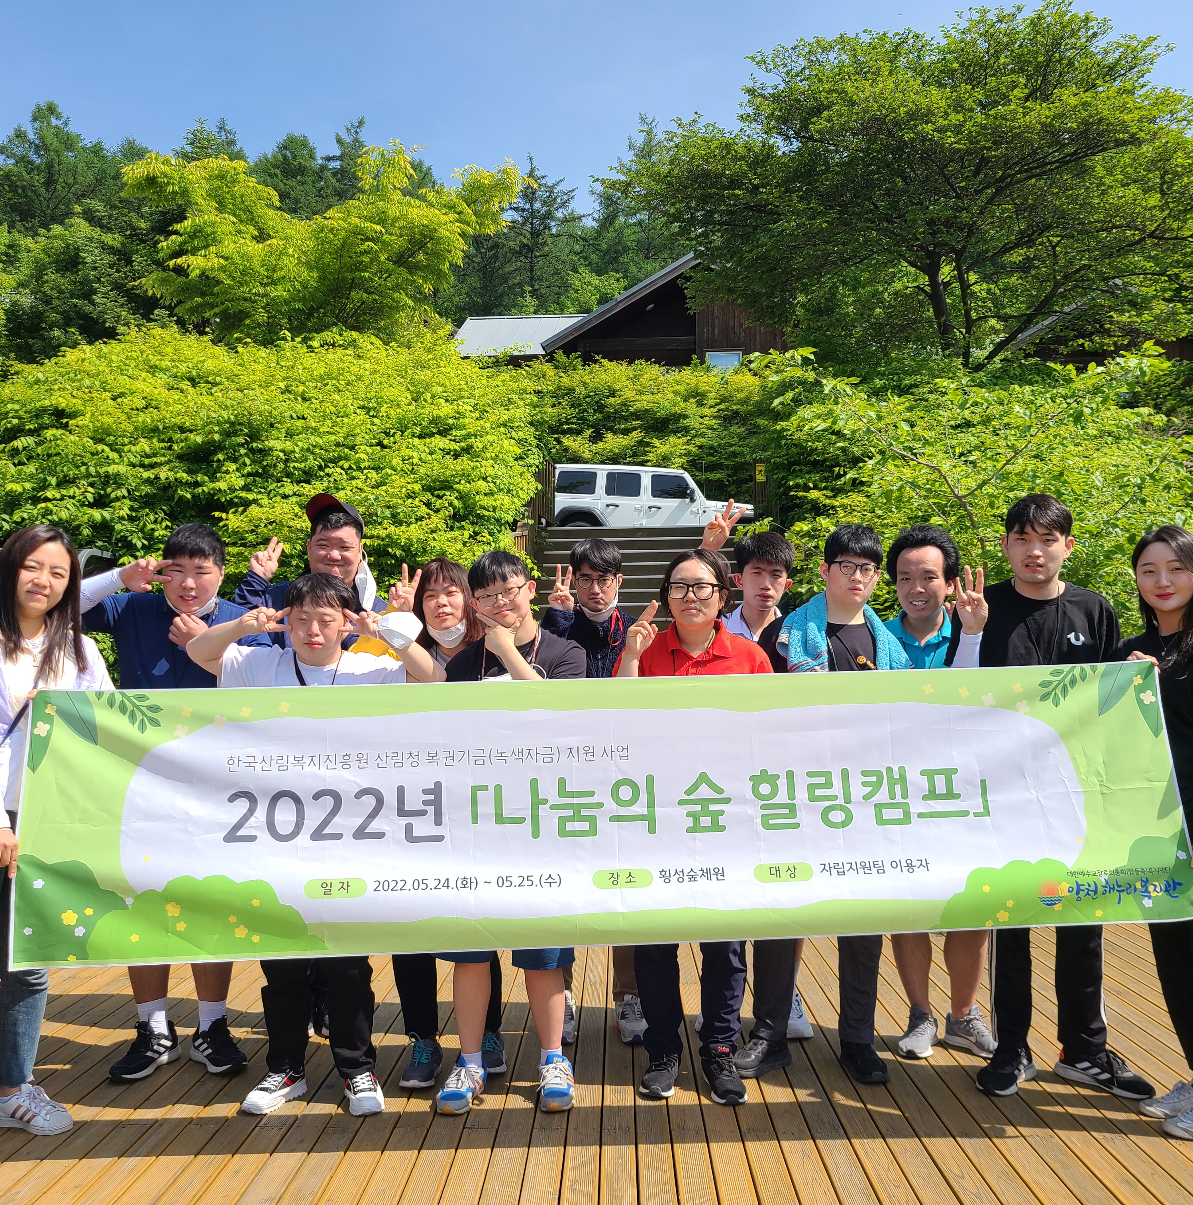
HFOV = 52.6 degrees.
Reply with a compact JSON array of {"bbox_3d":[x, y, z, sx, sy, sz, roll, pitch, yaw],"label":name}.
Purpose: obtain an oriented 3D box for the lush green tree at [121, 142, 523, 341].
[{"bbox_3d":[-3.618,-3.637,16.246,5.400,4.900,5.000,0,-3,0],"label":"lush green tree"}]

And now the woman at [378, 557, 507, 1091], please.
[{"bbox_3d":[-0.480,0.665,3.877,0.460,1.607,0.370,0,-3,0],"label":"woman"}]

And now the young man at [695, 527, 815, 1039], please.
[{"bbox_3d":[0.550,0.618,4.361,0.480,1.758,0.350,0,-3,0],"label":"young man"}]

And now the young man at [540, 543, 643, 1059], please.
[{"bbox_3d":[0.002,0.629,4.227,0.460,1.730,0.380,0,-3,0],"label":"young man"}]

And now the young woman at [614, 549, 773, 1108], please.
[{"bbox_3d":[0.287,0.648,3.606,0.490,1.620,0.420,0,-3,2],"label":"young woman"}]

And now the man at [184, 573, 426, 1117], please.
[{"bbox_3d":[-0.860,0.685,3.605,0.680,1.535,0.400,0,-3,-5],"label":"man"}]

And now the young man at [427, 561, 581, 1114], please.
[{"bbox_3d":[-0.260,0.650,3.618,0.480,1.605,0.380,0,-3,3],"label":"young man"}]

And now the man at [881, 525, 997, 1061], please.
[{"bbox_3d":[1.126,0.615,4.061,0.470,1.745,0.360,0,-3,8],"label":"man"}]

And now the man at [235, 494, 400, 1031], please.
[{"bbox_3d":[-0.982,0.562,4.262,0.570,1.860,0.400,1,-3,-7],"label":"man"}]

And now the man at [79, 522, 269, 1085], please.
[{"bbox_3d":[-1.327,0.600,3.791,0.580,1.725,0.420,1,-3,-10],"label":"man"}]

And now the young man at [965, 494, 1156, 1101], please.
[{"bbox_3d":[1.418,0.568,3.700,0.570,1.800,0.420,0,-3,11],"label":"young man"}]

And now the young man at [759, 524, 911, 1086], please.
[{"bbox_3d":[0.770,0.610,3.890,0.500,1.719,0.350,0,-3,0],"label":"young man"}]

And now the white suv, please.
[{"bbox_3d":[0.868,-1.511,23.223,4.800,1.860,1.890,1,-4,-13],"label":"white suv"}]

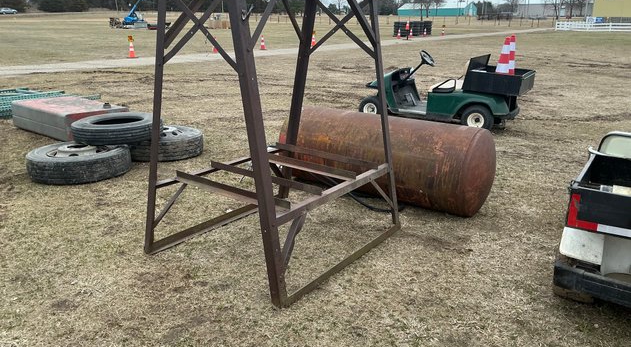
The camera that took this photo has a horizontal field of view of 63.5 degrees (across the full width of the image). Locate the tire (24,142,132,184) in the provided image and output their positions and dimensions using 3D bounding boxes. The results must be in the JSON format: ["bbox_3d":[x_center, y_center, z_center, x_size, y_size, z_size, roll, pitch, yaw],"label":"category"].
[{"bbox_3d":[-2.460,-0.136,5.360,1.000,0.275,1.000,-1,16,0],"label":"tire"}]

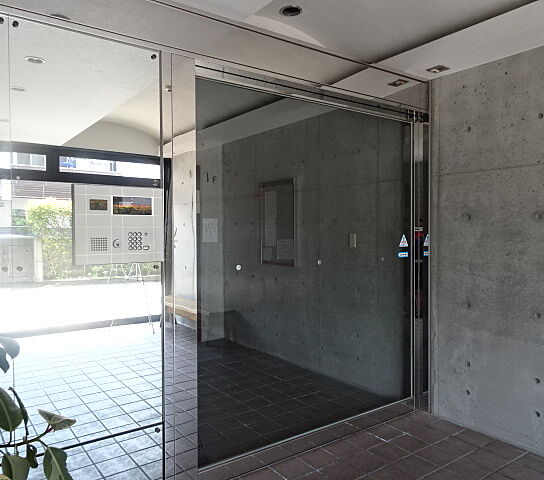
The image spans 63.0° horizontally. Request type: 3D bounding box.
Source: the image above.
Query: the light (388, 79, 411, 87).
[{"bbox_3d":[0.926,-1.145,3.241,0.117,0.030,0.120,-1,2,-36],"label":"light"}]

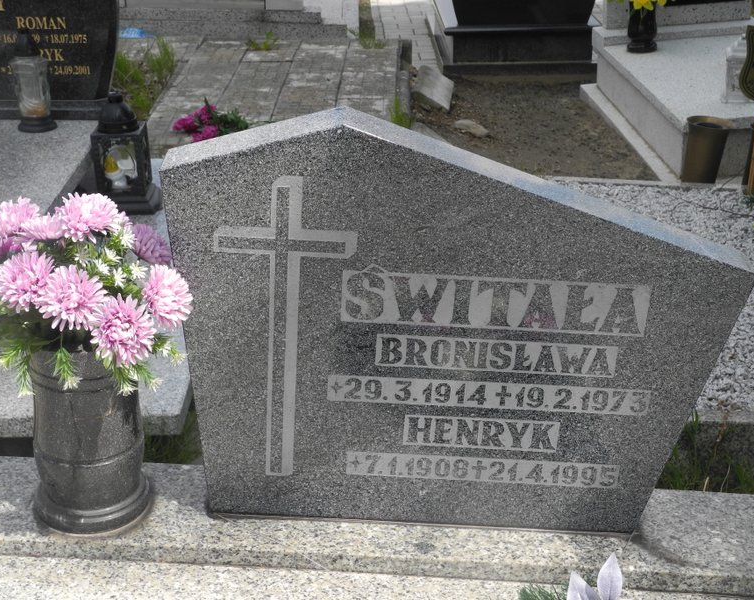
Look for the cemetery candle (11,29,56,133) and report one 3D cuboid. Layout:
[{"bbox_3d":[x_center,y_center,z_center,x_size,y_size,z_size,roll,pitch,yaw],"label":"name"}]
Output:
[{"bbox_3d":[-1.013,-0.649,3.746,0.116,0.290,0.116,-6,24,-14],"label":"cemetery candle"}]

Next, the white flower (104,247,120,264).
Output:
[{"bbox_3d":[-0.403,-0.068,1.930,0.026,0.027,0.017,-9,9,-22],"label":"white flower"}]

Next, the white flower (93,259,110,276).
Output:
[{"bbox_3d":[-0.416,-0.049,1.920,0.026,0.027,0.017,-9,9,-22],"label":"white flower"}]

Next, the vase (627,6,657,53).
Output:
[{"bbox_3d":[1.295,-1.325,6.155,0.145,0.220,0.145,5,24,11],"label":"vase"}]

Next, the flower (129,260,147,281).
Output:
[{"bbox_3d":[-0.320,-0.039,1.696,0.027,0.018,0.027,-9,59,-19],"label":"flower"}]

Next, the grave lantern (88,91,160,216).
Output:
[{"bbox_3d":[-0.758,-0.446,3.781,0.180,0.337,0.180,1,24,0],"label":"grave lantern"}]

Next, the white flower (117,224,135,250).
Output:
[{"bbox_3d":[-0.380,-0.095,1.930,0.025,0.036,0.020,-15,13,-32],"label":"white flower"}]

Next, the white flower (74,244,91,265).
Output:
[{"bbox_3d":[-0.391,-0.060,1.687,0.026,0.018,0.026,0,41,0],"label":"white flower"}]

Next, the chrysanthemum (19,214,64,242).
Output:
[{"bbox_3d":[-0.457,-0.098,1.747,0.078,0.048,0.078,-8,6,-17],"label":"chrysanthemum"}]

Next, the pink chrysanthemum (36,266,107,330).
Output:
[{"bbox_3d":[-0.450,-0.004,1.880,0.100,0.095,0.065,-5,11,-13],"label":"pink chrysanthemum"}]

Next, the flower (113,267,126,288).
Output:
[{"bbox_3d":[-0.342,-0.030,1.689,0.025,0.018,0.025,-2,60,-5],"label":"flower"}]

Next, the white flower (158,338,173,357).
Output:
[{"bbox_3d":[-0.284,0.064,1.708,0.024,0.024,0.018,-17,-3,-34],"label":"white flower"}]

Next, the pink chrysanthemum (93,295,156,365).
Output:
[{"bbox_3d":[-0.371,0.045,1.860,0.095,0.100,0.065,-4,15,-11],"label":"pink chrysanthemum"}]

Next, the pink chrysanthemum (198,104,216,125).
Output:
[{"bbox_3d":[-0.711,-0.773,5.300,0.070,0.060,0.075,16,69,30],"label":"pink chrysanthemum"}]

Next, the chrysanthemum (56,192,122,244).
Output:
[{"bbox_3d":[-0.383,-0.110,1.687,0.088,0.055,0.088,20,30,25],"label":"chrysanthemum"}]

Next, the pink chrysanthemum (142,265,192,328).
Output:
[{"bbox_3d":[-0.277,-0.005,1.673,0.084,0.084,0.055,-24,-2,-43],"label":"pink chrysanthemum"}]

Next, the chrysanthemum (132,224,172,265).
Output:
[{"bbox_3d":[-0.356,-0.086,2.000,0.050,0.075,0.075,-35,35,-13],"label":"chrysanthemum"}]

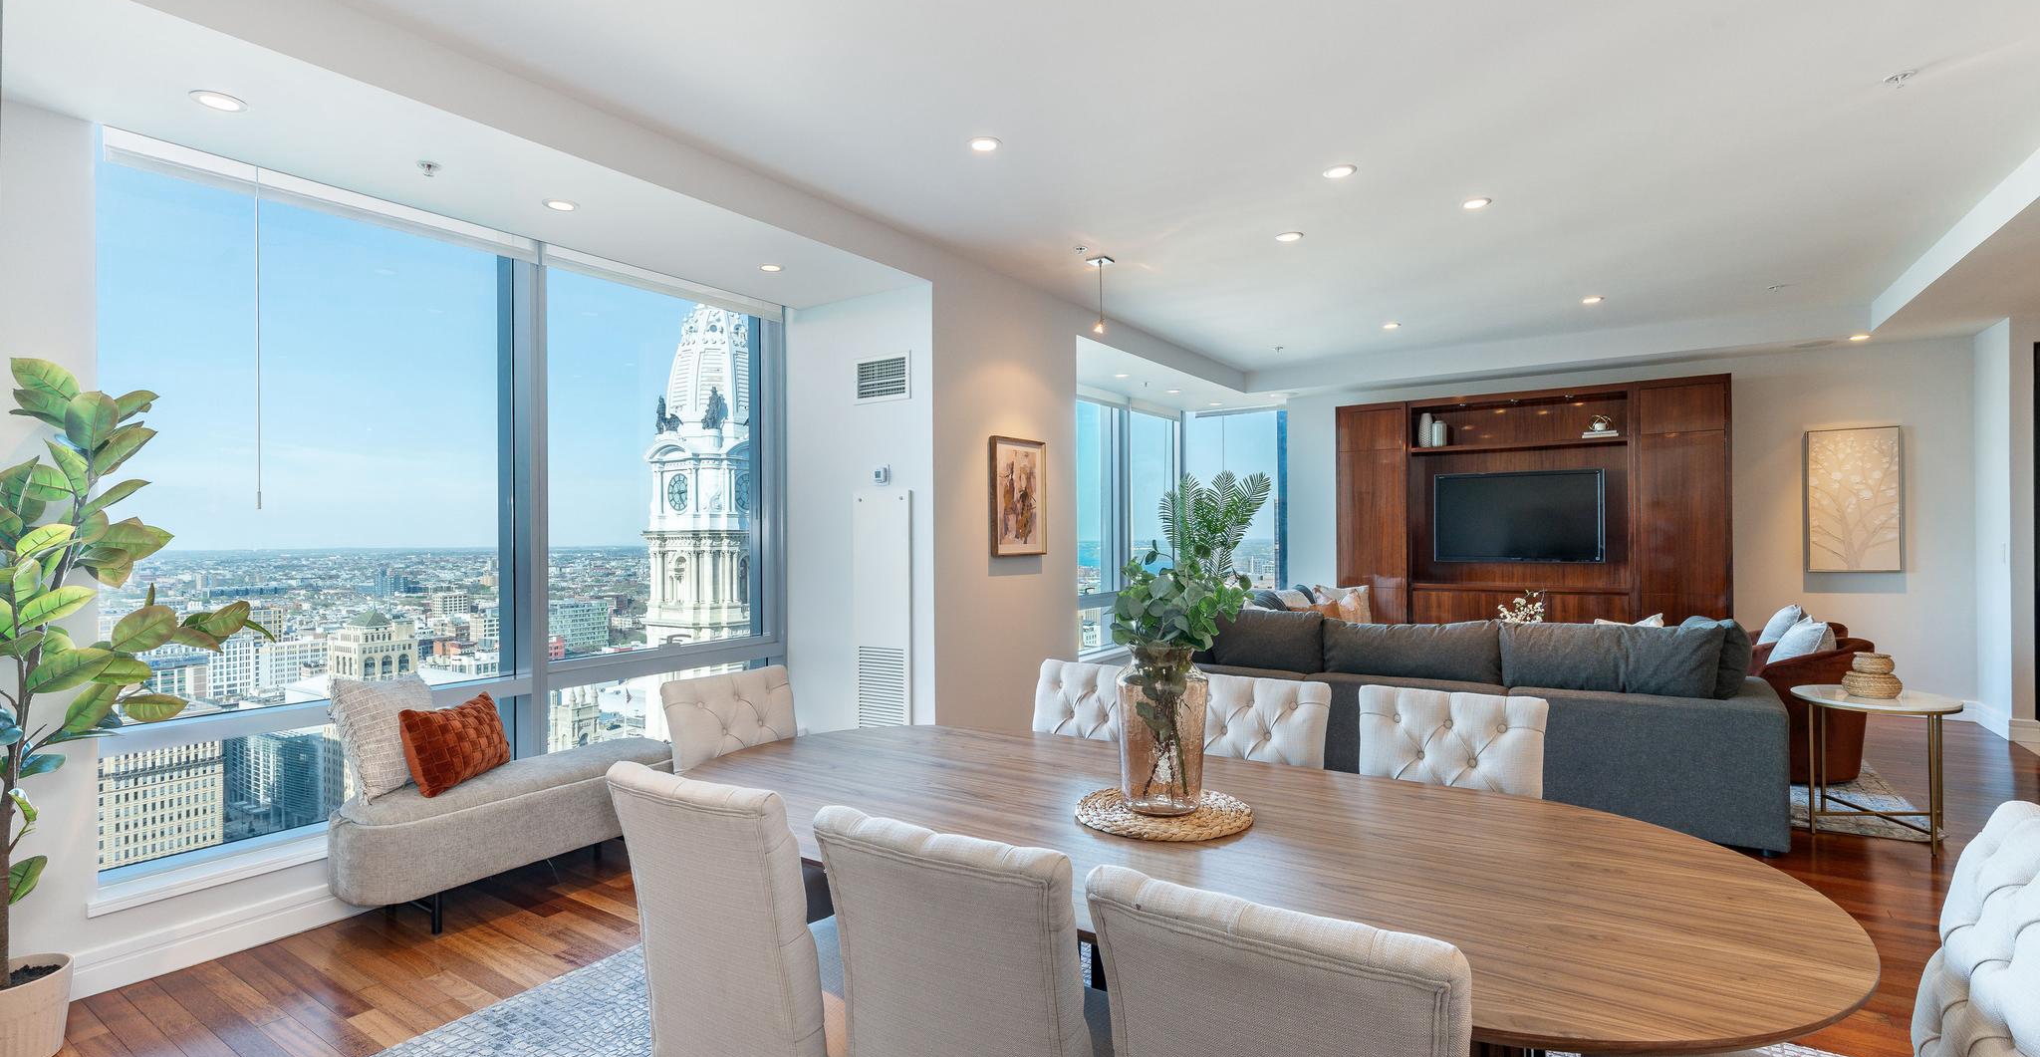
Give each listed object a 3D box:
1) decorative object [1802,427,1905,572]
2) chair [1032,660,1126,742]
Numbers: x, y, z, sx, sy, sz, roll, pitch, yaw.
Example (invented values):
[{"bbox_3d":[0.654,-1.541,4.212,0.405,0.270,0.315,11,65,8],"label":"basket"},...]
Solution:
[{"bbox_3d":[6.289,-0.210,6.839,0.522,1.079,0.045,-1,0,34],"label":"decorative object"},{"bbox_3d":[0.172,0.927,2.803,0.470,0.950,0.610,-1,0,33],"label":"chair"}]

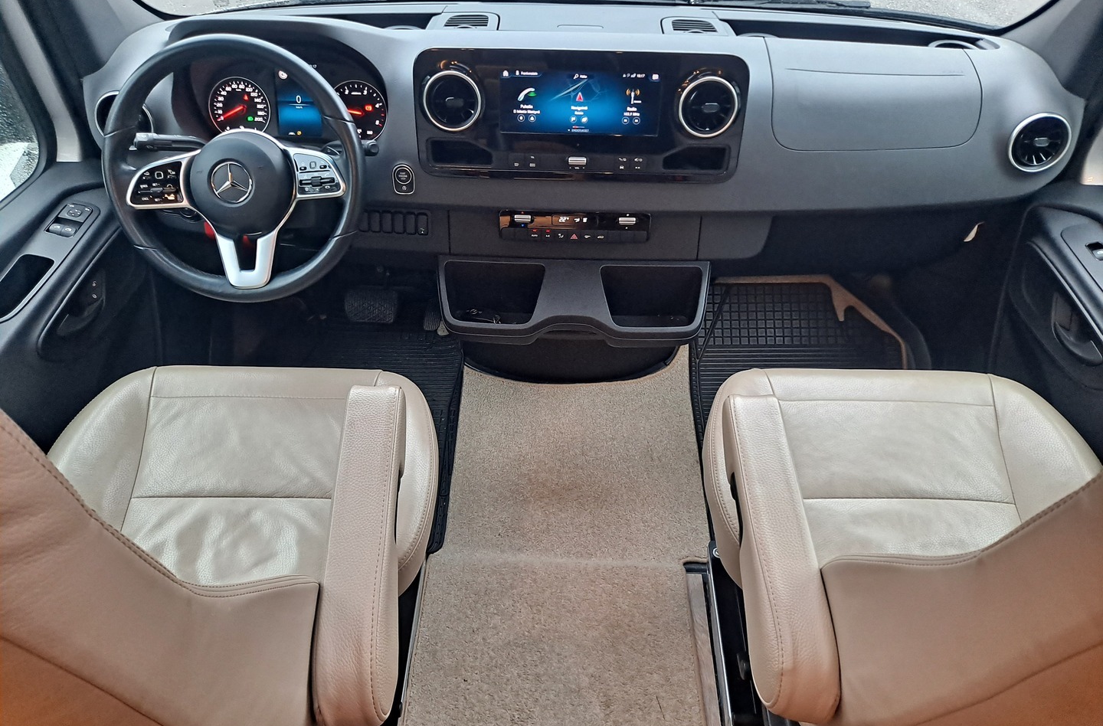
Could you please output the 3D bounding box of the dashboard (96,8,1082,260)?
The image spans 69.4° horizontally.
[{"bbox_3d":[0.056,-0.412,1.404,1.650,0.410,0.430,1,45,0],"label":"dashboard"}]

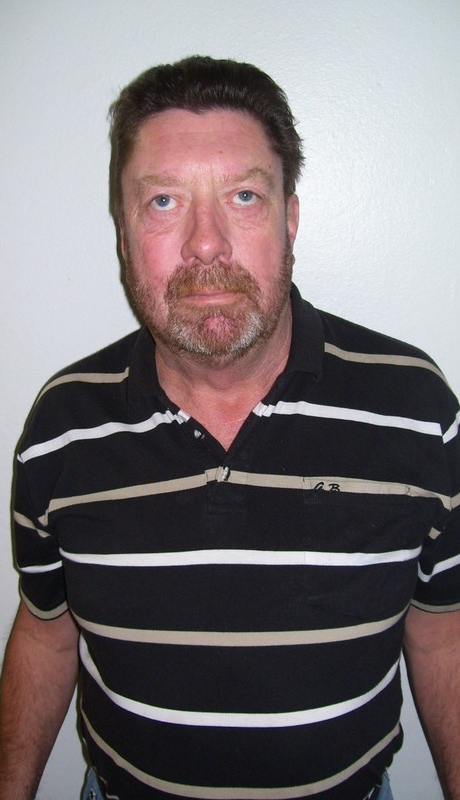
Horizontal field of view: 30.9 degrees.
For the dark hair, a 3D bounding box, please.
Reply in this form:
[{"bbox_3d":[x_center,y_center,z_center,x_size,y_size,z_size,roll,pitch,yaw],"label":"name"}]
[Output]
[{"bbox_3d":[-0.021,-0.228,0.757,0.178,0.165,0.185,-2,14,-1],"label":"dark hair"}]

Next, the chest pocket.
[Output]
[{"bbox_3d":[0.130,0.145,0.785,0.125,0.133,0.045,-6,14,-17],"label":"chest pocket"}]

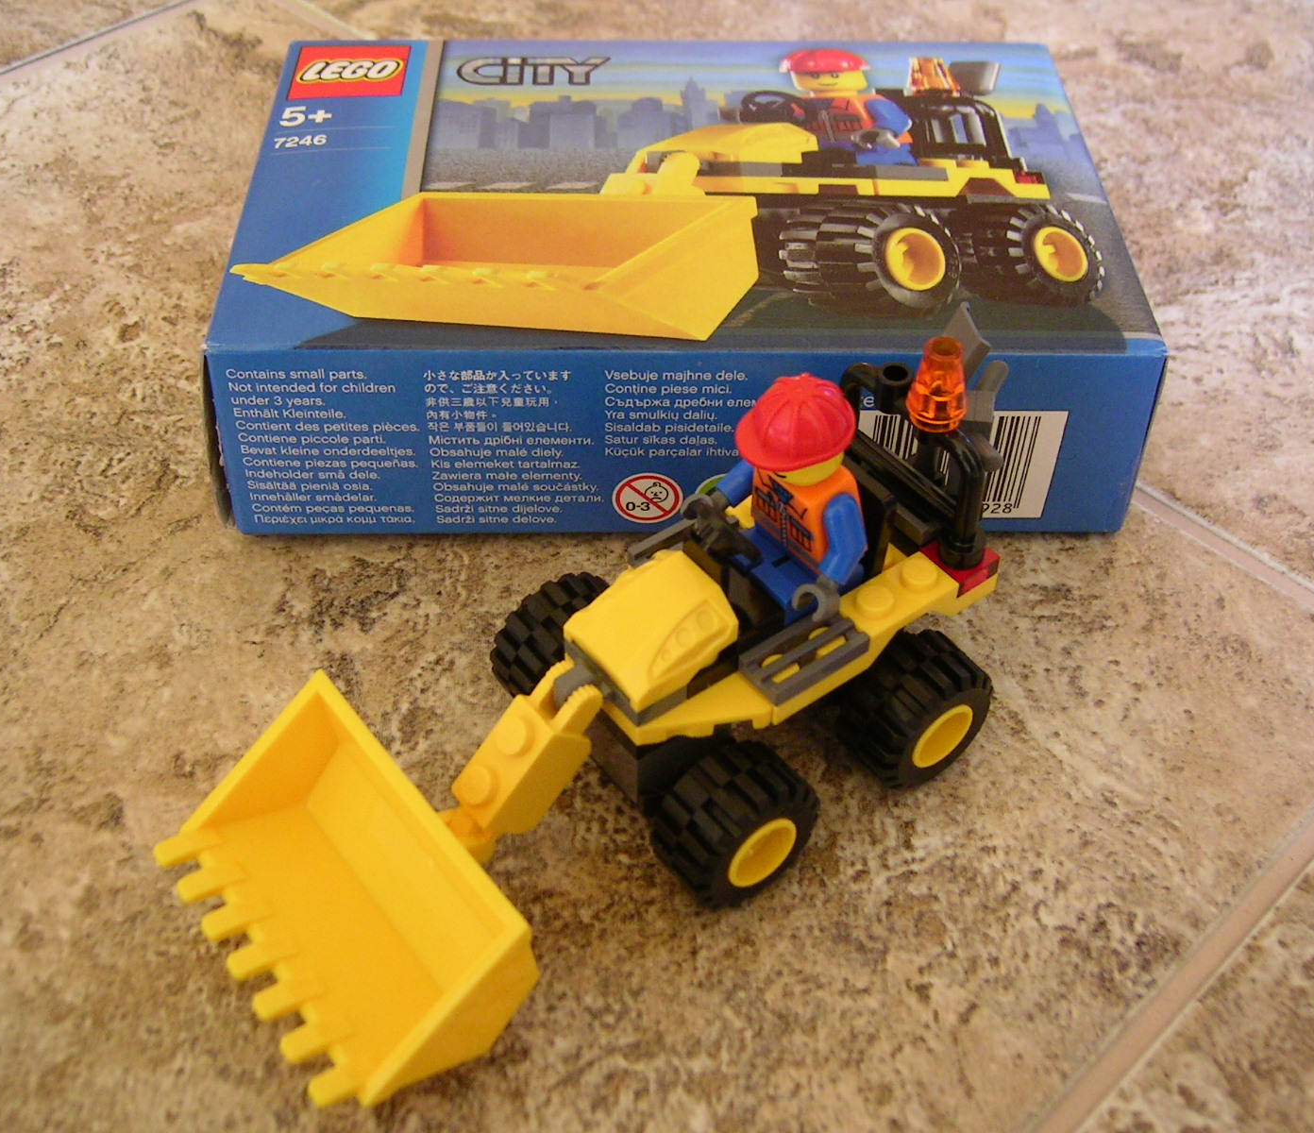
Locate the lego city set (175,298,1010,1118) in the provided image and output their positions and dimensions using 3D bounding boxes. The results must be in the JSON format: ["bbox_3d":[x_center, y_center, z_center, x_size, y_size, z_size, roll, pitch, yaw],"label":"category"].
[{"bbox_3d":[-0.005,0.008,0.198,0.117,0.058,0.056,-28,52,-26],"label":"lego city set"}]

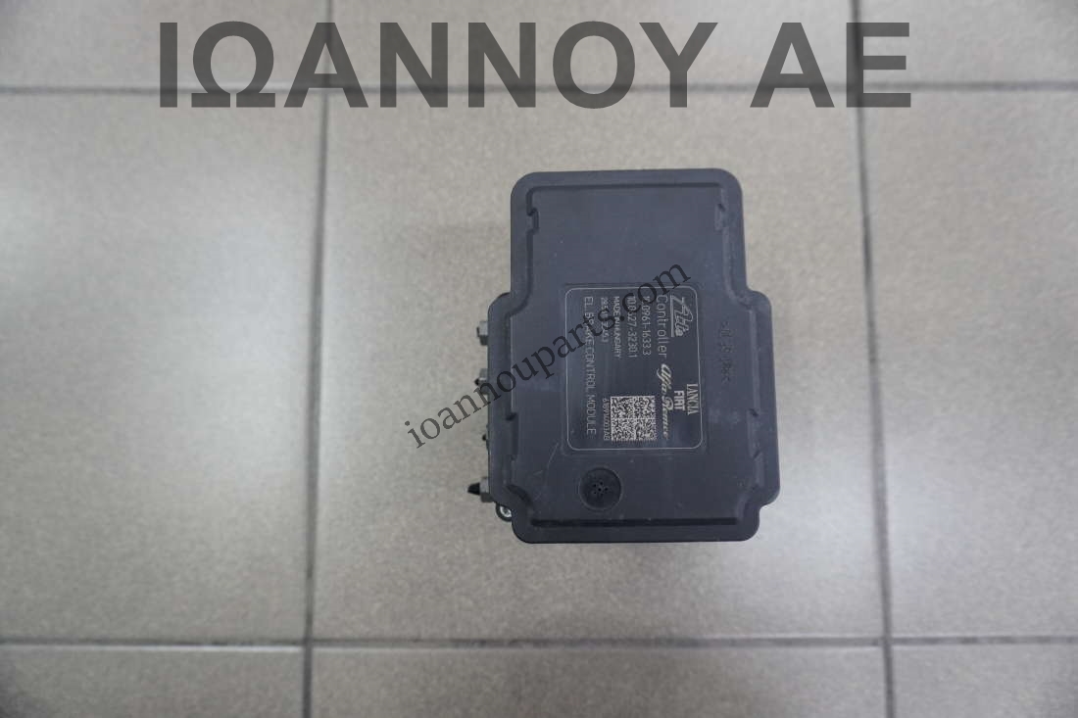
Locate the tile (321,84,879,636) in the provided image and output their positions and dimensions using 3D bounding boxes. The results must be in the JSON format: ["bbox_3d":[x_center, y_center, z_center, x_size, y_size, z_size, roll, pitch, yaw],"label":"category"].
[{"bbox_3d":[0.030,-0.002,0.398,0.300,0.009,0.300,0,84,1],"label":"tile"}]

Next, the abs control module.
[{"bbox_3d":[0.029,0.003,0.334,0.122,0.116,0.144,0,84,1],"label":"abs control module"}]

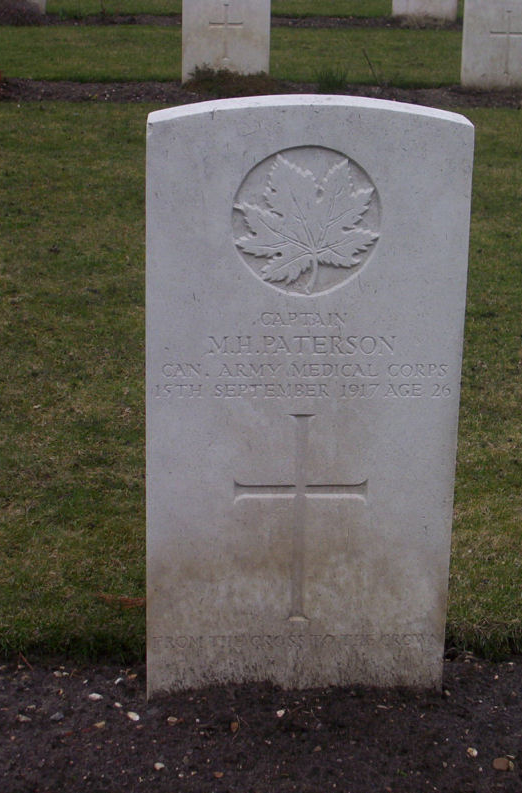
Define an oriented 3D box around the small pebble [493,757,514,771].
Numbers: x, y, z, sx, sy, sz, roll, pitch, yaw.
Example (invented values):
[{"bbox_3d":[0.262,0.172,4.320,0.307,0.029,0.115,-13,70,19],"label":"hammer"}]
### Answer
[{"bbox_3d":[0.288,0.435,2.208,0.024,0.013,0.020,1,18,0],"label":"small pebble"}]

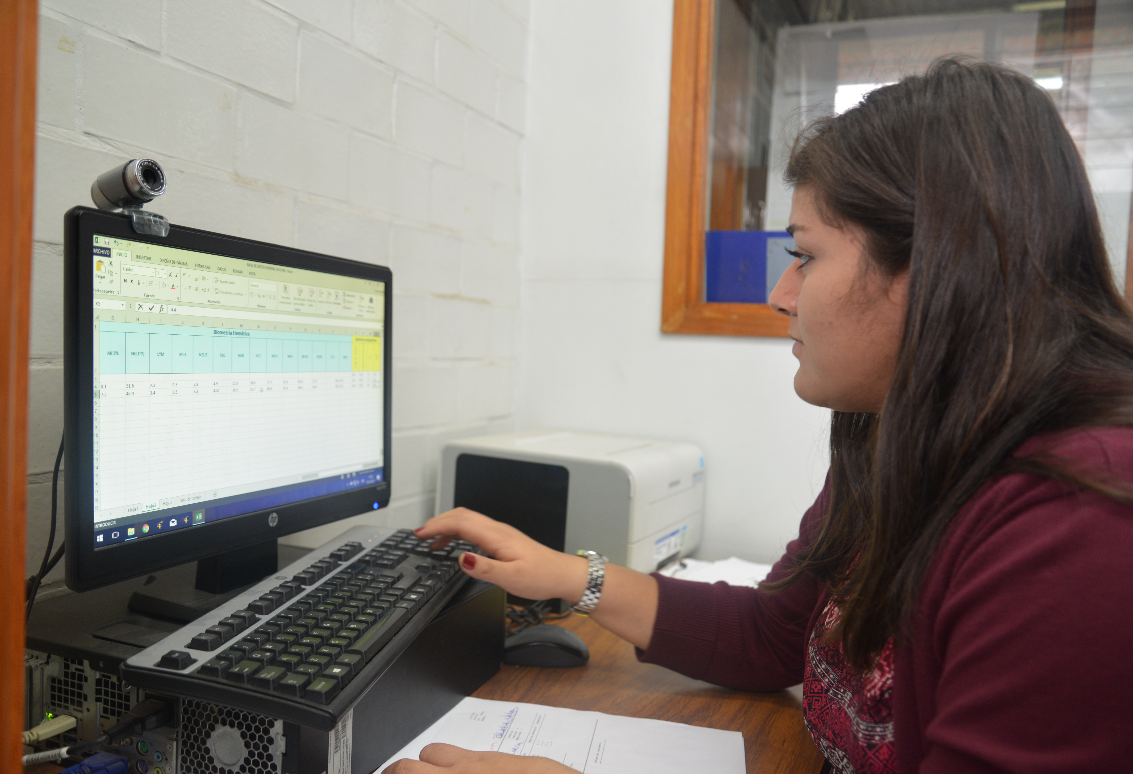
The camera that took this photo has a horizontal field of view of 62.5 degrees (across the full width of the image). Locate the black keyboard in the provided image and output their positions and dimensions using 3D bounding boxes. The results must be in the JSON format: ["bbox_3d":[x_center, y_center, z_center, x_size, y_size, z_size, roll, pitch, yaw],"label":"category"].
[{"bbox_3d":[-0.202,0.193,0.860,0.162,0.029,0.456,9,5,8],"label":"black keyboard"}]

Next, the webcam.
[{"bbox_3d":[-0.383,-0.164,0.808,0.075,0.070,0.040,3,3,26],"label":"webcam"}]

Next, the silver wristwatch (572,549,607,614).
[{"bbox_3d":[0.022,0.202,0.960,0.034,0.060,0.058,18,-11,-9],"label":"silver wristwatch"}]

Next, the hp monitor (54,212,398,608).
[{"bbox_3d":[-0.297,0.036,0.952,0.190,0.367,0.478,3,3,20],"label":"hp monitor"}]

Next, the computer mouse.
[{"bbox_3d":[-0.027,0.304,1.118,0.113,0.039,0.062,3,2,11],"label":"computer mouse"}]

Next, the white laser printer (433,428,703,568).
[{"bbox_3d":[0.026,0.196,1.503,0.302,0.228,0.394,3,3,23],"label":"white laser printer"}]

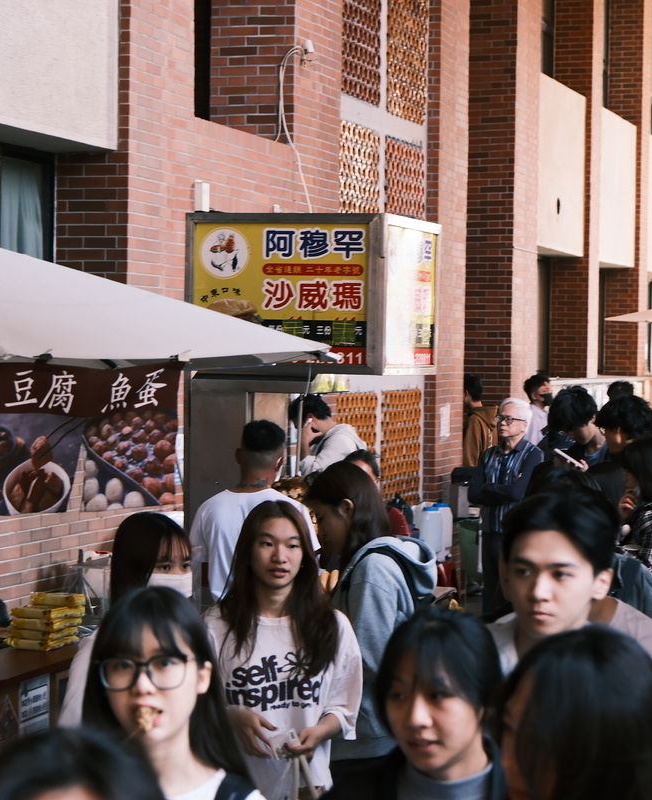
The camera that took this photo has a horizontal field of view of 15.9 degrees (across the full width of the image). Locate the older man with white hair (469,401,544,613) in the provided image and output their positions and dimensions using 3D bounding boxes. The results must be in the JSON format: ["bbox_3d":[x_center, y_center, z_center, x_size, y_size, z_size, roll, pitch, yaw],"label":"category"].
[{"bbox_3d":[1.039,0.835,13.517,0.460,1.700,0.290,1,1,27],"label":"older man with white hair"}]

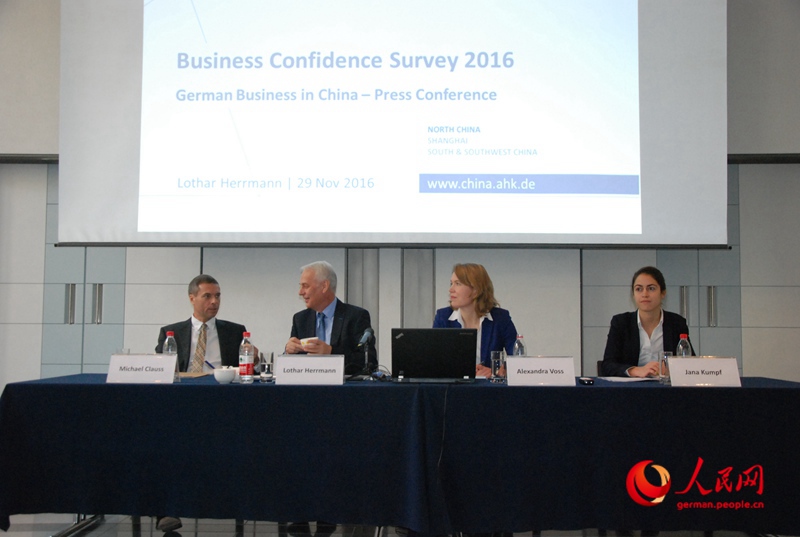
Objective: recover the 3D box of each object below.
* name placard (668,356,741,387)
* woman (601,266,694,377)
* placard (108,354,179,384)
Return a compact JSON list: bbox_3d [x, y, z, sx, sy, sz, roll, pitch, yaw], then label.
[{"bbox_3d":[1.339,0.452,3.614,0.295,0.123,0.110,0,-4,2],"label":"name placard"},{"bbox_3d":[1.258,0.639,4.189,0.490,1.310,0.680,0,-4,10],"label":"woman"},{"bbox_3d":[-1.140,0.443,3.644,0.295,0.123,0.110,1,-4,-4],"label":"placard"}]

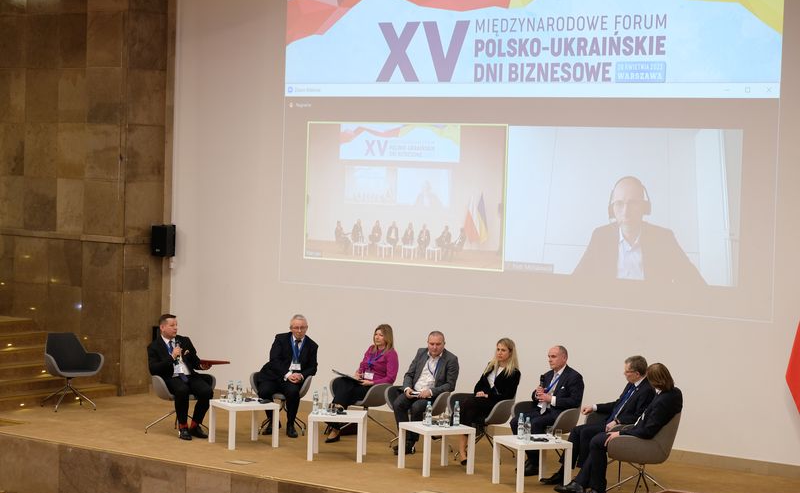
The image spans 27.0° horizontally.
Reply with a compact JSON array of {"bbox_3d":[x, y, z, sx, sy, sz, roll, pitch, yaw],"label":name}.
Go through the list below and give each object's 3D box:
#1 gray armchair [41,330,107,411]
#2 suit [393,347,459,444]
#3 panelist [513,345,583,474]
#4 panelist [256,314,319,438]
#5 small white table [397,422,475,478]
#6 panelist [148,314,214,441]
[{"bbox_3d":[-3.960,1.502,19.996,0.660,0.860,0.640,0,3,-29],"label":"gray armchair"},{"bbox_3d":[0.278,1.551,17.688,0.590,0.950,0.700,2,2,22],"label":"suit"},{"bbox_3d":[1.471,1.605,16.568,0.570,1.249,0.820,3,3,38],"label":"panelist"},{"bbox_3d":[-1.247,1.415,18.665,0.660,1.328,0.850,1,2,-3],"label":"panelist"},{"bbox_3d":[0.357,1.984,16.407,0.550,0.450,0.550,0,3,-29],"label":"small white table"},{"bbox_3d":[-2.372,1.408,18.199,0.620,1.290,0.800,0,3,-30],"label":"panelist"}]

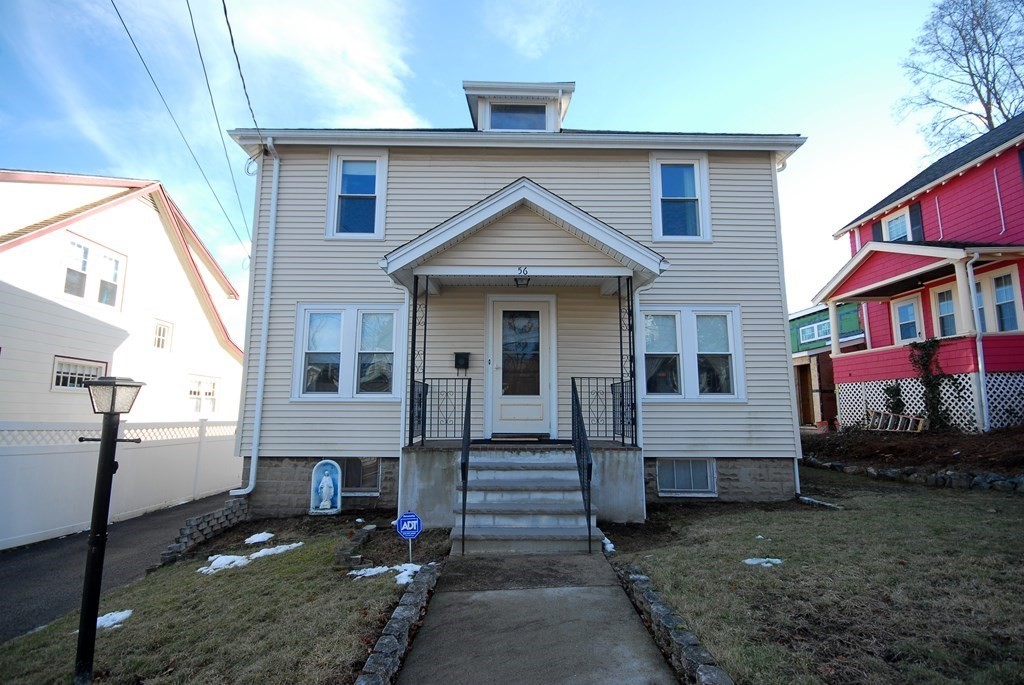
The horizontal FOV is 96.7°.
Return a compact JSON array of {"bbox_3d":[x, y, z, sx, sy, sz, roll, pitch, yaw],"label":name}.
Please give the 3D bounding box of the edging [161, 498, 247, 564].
[{"bbox_3d":[-4.072,2.464,6.084,0.260,0.440,1.750,0,-8,-1],"label":"edging"}]

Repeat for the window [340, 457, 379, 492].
[{"bbox_3d":[-2.516,2.097,7.163,0.940,0.565,0.120,0,-8,-1],"label":"window"}]

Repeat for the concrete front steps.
[{"bbox_3d":[0.150,1.744,5.204,1.550,0.900,1.340,0,-8,-1],"label":"concrete front steps"}]

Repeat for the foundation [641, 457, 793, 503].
[{"bbox_3d":[3.211,2.189,7.341,2.500,0.690,0.280,0,-8,-1],"label":"foundation"}]

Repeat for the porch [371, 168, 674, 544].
[{"bbox_3d":[0.159,0.132,6.662,3.900,4.630,1.570,0,-8,-1],"label":"porch"}]

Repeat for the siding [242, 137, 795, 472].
[{"bbox_3d":[0.152,-0.708,7.620,8.950,5.125,0.300,0,-8,-1],"label":"siding"}]

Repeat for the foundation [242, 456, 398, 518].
[{"bbox_3d":[-2.908,2.270,7.234,2.480,0.900,0.280,0,-8,-1],"label":"foundation"}]

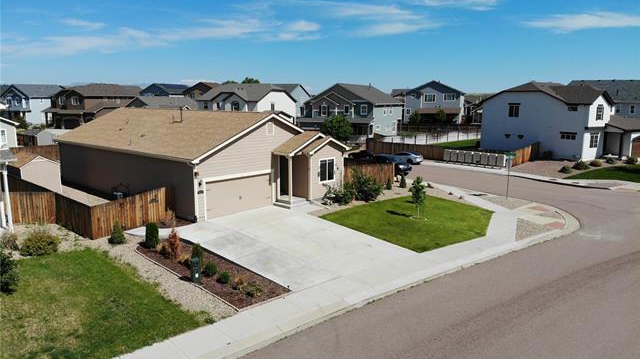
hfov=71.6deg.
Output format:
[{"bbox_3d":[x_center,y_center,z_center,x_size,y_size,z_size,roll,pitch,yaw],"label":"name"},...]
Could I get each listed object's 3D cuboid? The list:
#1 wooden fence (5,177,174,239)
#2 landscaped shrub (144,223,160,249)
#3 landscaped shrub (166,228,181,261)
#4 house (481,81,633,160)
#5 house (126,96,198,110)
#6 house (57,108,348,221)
[{"bbox_3d":[-14.995,1.403,26.953,13.000,1.850,7.200,9,13,40],"label":"wooden fence"},{"bbox_3d":[-7.991,2.656,21.393,0.750,1.200,0.750,9,13,40],"label":"landscaped shrub"},{"bbox_3d":[-6.621,2.890,20.031,0.580,1.350,0.580,1,10,0],"label":"landscaped shrub"},{"bbox_3d":[31.227,-8.067,58.302,12.000,8.900,14.000,-6,12,-32],"label":"house"},{"bbox_3d":[-24.095,-10.092,70.515,12.000,5.800,11.500,9,13,39],"label":"house"},{"bbox_3d":[-9.954,-2.348,34.948,21.209,6.010,12.677,9,13,40],"label":"house"}]

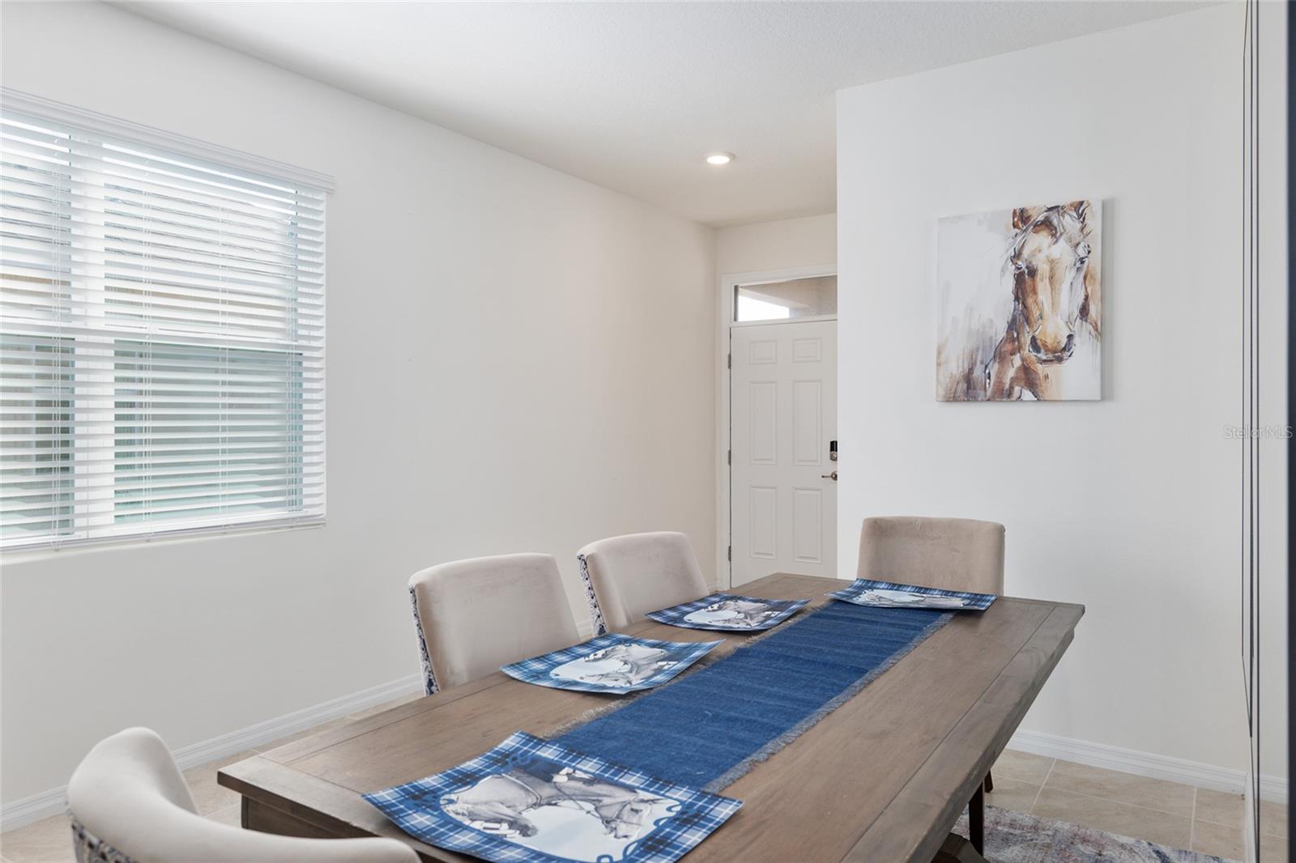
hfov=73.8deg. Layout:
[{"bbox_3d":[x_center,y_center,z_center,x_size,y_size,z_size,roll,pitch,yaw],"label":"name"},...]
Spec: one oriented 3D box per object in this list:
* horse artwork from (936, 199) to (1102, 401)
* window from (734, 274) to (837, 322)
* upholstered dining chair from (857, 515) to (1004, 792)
[{"bbox_3d":[1.480,-0.503,3.475,0.612,0.764,0.035,1,1,34],"label":"horse artwork"},{"bbox_3d":[1.018,-0.976,6.372,0.867,0.284,0.060,1,1,34],"label":"window"},{"bbox_3d":[0.928,0.822,3.019,0.550,0.965,0.620,0,1,28],"label":"upholstered dining chair"}]

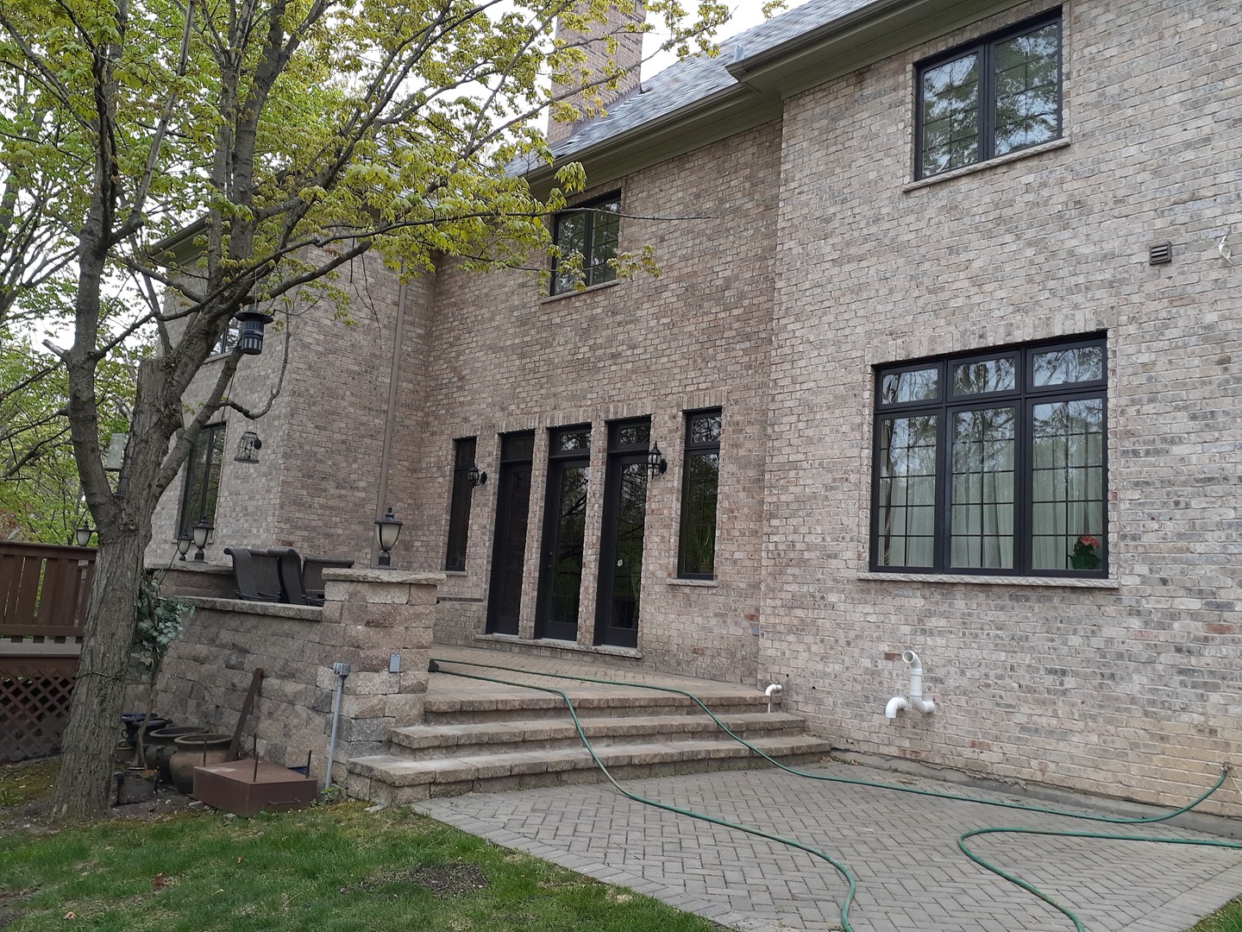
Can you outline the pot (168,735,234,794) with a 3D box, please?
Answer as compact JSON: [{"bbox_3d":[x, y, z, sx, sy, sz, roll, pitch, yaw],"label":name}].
[{"bbox_3d":[-2.773,1.982,6.450,0.440,0.345,0.440,12,-11,-44],"label":"pot"}]

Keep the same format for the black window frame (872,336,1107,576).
[{"bbox_3d":[3.156,-0.039,8.413,0.130,1.960,2.110,11,-11,-44],"label":"black window frame"}]

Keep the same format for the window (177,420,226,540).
[{"bbox_3d":[-6.723,0.282,15.744,0.120,1.820,1.600,11,-11,-44],"label":"window"}]

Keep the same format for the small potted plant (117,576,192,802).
[{"bbox_3d":[-2.876,1.362,5.950,0.390,1.350,0.400,11,-11,-44],"label":"small potted plant"}]

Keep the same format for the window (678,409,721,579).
[{"bbox_3d":[0.938,0.323,11.077,0.120,1.920,0.550,12,-11,-44],"label":"window"}]

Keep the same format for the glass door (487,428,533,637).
[{"bbox_3d":[-1.485,0.917,13.459,0.140,2.800,0.800,12,-11,-44],"label":"glass door"}]

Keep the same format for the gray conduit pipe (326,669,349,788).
[{"bbox_3d":[-1.879,1.706,6.314,0.090,0.790,0.090,12,-11,-44],"label":"gray conduit pipe"}]

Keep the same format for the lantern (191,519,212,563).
[{"bbox_3d":[-3.981,0.705,9.200,0.200,0.430,0.200,11,-11,-44],"label":"lantern"}]

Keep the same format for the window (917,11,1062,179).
[{"bbox_3d":[3.377,-3.365,8.929,0.120,1.220,1.400,12,-11,-44],"label":"window"}]

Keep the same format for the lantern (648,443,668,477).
[{"bbox_3d":[0.425,-0.055,11.305,0.240,0.420,0.160,11,-11,-44],"label":"lantern"}]

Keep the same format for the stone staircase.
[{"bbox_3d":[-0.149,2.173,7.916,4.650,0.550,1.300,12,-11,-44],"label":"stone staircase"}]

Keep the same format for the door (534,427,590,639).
[{"bbox_3d":[-0.691,0.854,12.612,0.130,2.770,0.900,11,-11,-44],"label":"door"}]

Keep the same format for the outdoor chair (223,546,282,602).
[{"bbox_3d":[-3.268,1.346,9.050,0.680,1.070,0.600,4,-8,-2],"label":"outdoor chair"}]

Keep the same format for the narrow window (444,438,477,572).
[{"bbox_3d":[-2.282,0.566,14.300,0.120,1.950,0.580,11,-11,-44],"label":"narrow window"}]

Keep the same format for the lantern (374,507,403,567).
[{"bbox_3d":[-1.722,0.513,7.088,0.210,0.445,0.210,12,-11,-44],"label":"lantern"}]

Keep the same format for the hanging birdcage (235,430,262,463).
[{"bbox_3d":[-2.154,-0.112,5.600,0.160,0.200,0.150,6,-8,-21],"label":"hanging birdcage"}]

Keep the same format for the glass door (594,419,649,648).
[{"bbox_3d":[0.073,0.794,11.882,0.140,2.790,0.800,12,-11,-44],"label":"glass door"}]

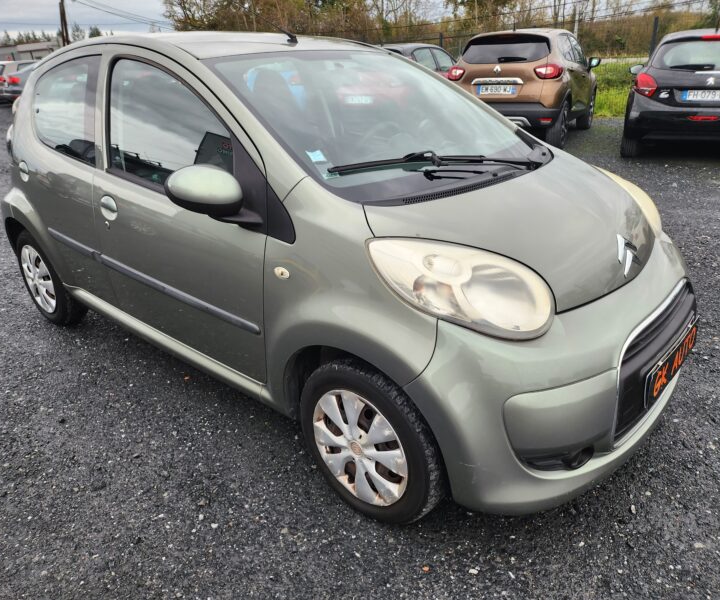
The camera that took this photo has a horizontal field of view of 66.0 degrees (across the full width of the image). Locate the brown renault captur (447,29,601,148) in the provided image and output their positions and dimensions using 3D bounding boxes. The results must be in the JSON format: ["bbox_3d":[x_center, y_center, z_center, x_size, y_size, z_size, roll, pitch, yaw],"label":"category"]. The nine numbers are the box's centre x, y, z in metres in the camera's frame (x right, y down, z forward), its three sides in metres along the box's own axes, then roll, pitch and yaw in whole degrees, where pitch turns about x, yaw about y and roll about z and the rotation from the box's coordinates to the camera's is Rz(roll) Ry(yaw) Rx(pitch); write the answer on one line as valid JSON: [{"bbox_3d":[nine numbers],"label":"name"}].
[{"bbox_3d":[2.752,-3.500,8.986,1.800,1.560,4.120,12,26,26],"label":"brown renault captur"}]

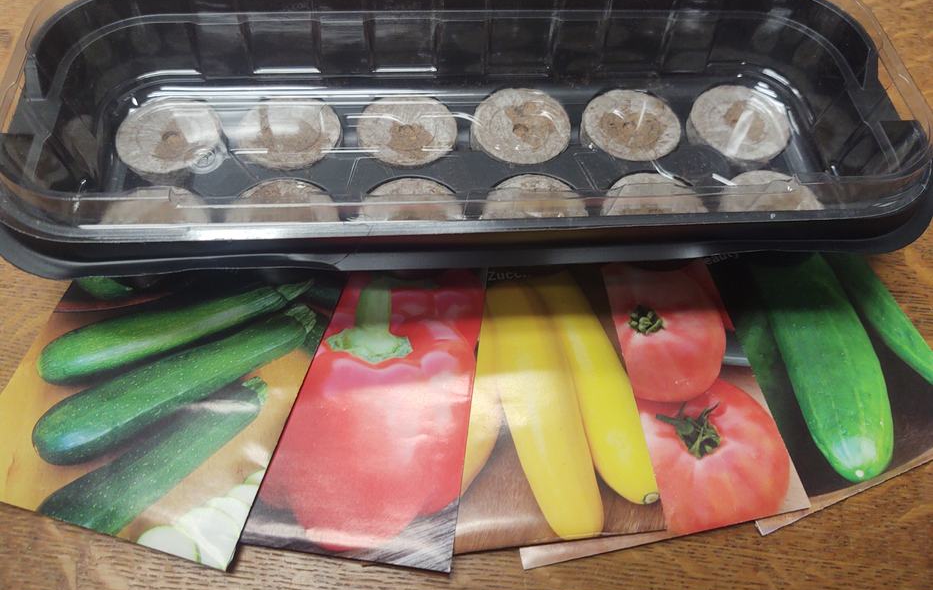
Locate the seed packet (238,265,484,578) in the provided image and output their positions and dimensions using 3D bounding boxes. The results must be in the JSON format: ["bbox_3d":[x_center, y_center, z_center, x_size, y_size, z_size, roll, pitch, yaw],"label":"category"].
[{"bbox_3d":[-0.039,0.019,0.226,0.085,0.005,0.117,7,60,2],"label":"seed packet"}]

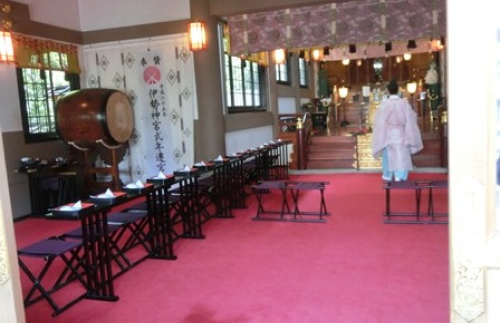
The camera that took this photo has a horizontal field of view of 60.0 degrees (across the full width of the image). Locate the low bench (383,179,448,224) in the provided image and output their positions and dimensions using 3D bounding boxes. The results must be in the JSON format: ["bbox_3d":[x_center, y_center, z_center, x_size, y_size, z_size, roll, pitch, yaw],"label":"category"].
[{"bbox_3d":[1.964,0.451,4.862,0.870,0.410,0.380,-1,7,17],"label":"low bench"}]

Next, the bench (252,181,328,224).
[{"bbox_3d":[0.504,0.486,5.335,0.890,0.410,0.370,-1,7,22],"label":"bench"}]

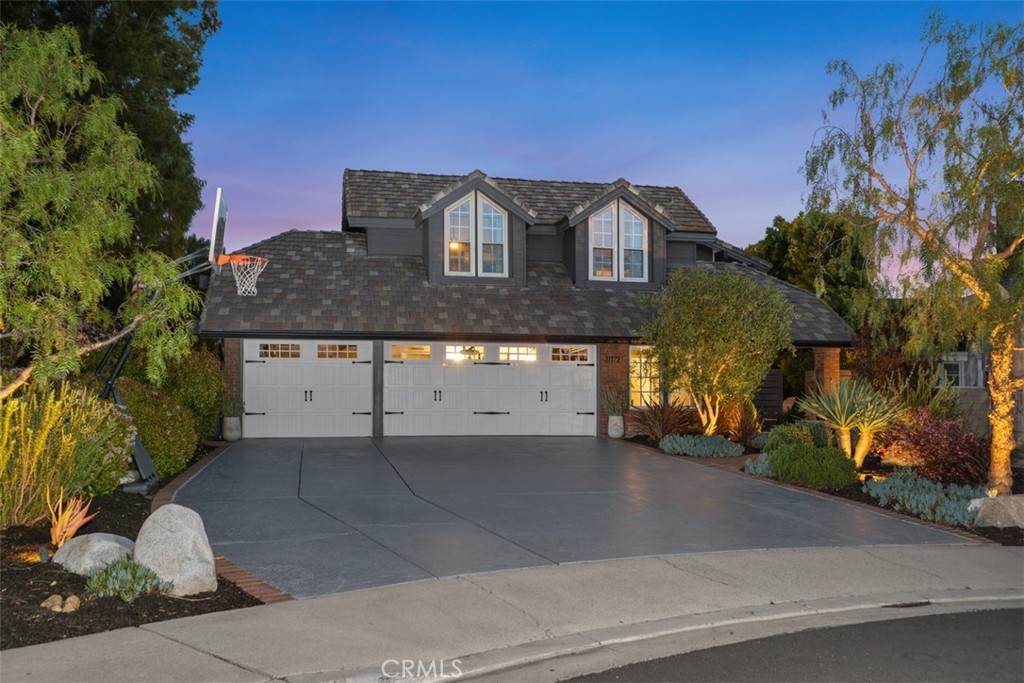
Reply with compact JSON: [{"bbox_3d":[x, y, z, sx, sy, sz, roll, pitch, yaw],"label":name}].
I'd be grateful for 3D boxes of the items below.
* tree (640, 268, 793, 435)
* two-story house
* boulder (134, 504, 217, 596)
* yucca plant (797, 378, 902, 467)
[{"bbox_3d":[4.110,0.200,17.700,3.050,3.350,2.900,0,-3,0],"label":"tree"},{"bbox_3d":[-0.180,-1.050,25.100,15.000,7.100,11.000,1,-3,-10],"label":"two-story house"},{"bbox_3d":[-2.385,1.480,6.250,0.550,0.620,0.480,1,-3,-14],"label":"boulder"},{"bbox_3d":[4.860,1.167,12.700,1.500,1.250,1.350,0,-3,0],"label":"yucca plant"}]

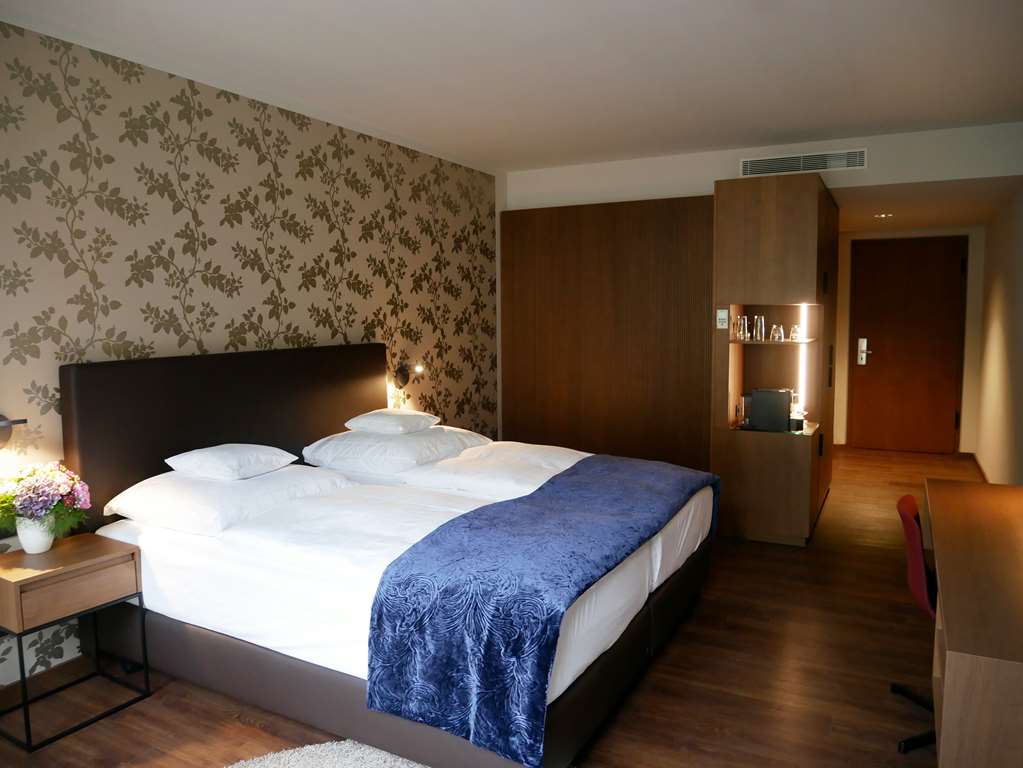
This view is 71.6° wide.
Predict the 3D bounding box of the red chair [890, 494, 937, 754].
[{"bbox_3d":[1.577,0.810,2.395,0.540,0.820,0.500,3,7,29],"label":"red chair"}]

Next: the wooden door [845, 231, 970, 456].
[{"bbox_3d":[3.872,-0.370,6.989,0.970,2.100,0.070,3,7,29],"label":"wooden door"}]

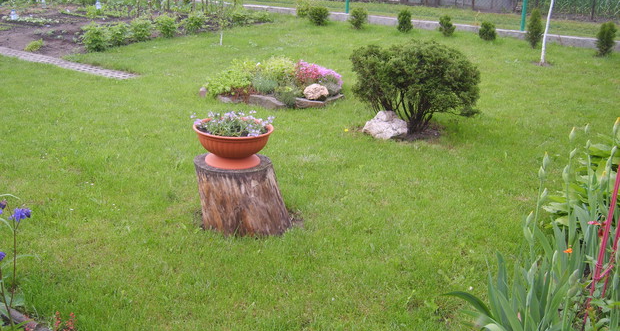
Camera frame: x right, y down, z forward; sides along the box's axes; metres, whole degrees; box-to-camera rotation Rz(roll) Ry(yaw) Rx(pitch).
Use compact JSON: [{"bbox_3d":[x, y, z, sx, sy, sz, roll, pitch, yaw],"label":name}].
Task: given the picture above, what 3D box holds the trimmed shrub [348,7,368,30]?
[{"bbox_3d":[0.888,-2.649,11.350,0.330,0.350,0.330,3,19,4],"label":"trimmed shrub"}]

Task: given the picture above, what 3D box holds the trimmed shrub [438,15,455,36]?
[{"bbox_3d":[2.382,-2.414,10.907,0.250,0.300,0.250,6,20,11],"label":"trimmed shrub"}]

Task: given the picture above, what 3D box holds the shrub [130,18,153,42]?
[{"bbox_3d":[-2.504,-2.040,9.360,0.355,0.330,0.350,-3,20,-14],"label":"shrub"}]

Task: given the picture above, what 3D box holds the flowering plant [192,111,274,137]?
[{"bbox_3d":[-0.378,-0.200,3.100,0.390,0.140,0.360,2,19,0],"label":"flowering plant"}]

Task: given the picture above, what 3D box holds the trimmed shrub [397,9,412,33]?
[{"bbox_3d":[1.447,-2.205,9.600,0.250,0.370,0.250,2,19,0],"label":"trimmed shrub"}]

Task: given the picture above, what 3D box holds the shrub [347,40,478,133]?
[{"bbox_3d":[0.868,-0.626,5.021,1.020,0.720,0.950,5,20,9],"label":"shrub"}]

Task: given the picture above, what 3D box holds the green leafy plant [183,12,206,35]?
[{"bbox_3d":[-1.910,-2.388,10.380,0.390,0.340,0.370,-2,20,-10],"label":"green leafy plant"}]

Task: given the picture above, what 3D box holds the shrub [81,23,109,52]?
[{"bbox_3d":[-2.681,-1.593,7.800,0.350,0.340,0.350,2,19,0],"label":"shrub"}]

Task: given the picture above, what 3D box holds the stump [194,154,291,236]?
[{"bbox_3d":[-0.348,0.124,3.373,0.500,0.325,0.460,0,19,-6],"label":"stump"}]

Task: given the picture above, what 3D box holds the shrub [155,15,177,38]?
[{"bbox_3d":[-2.262,-2.189,9.810,0.335,0.325,0.335,-3,20,-12],"label":"shrub"}]

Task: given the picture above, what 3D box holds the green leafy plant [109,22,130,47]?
[{"bbox_3d":[-2.340,-1.609,7.700,0.280,0.300,0.280,2,18,0],"label":"green leafy plant"}]

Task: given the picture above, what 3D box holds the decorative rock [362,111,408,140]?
[{"bbox_3d":[0.605,-0.340,4.980,0.345,0.190,0.270,4,20,7],"label":"decorative rock"}]

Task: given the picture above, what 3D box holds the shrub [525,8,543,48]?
[{"bbox_3d":[2.995,-1.842,8.400,0.245,0.530,0.245,2,19,0],"label":"shrub"}]

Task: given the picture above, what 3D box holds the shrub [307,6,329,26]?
[{"bbox_3d":[0.121,-2.417,10.100,0.350,0.330,0.350,2,19,0],"label":"shrub"}]

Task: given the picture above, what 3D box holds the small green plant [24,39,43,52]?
[{"bbox_3d":[-3.308,-1.436,7.500,0.220,0.135,0.200,2,18,0],"label":"small green plant"}]

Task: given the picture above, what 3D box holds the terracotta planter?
[{"bbox_3d":[-0.378,-0.101,3.100,0.400,0.180,0.400,2,19,0],"label":"terracotta planter"}]

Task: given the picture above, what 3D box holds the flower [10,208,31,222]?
[{"bbox_3d":[-0.924,0.156,2.000,0.066,0.046,0.060,2,19,0],"label":"flower"}]

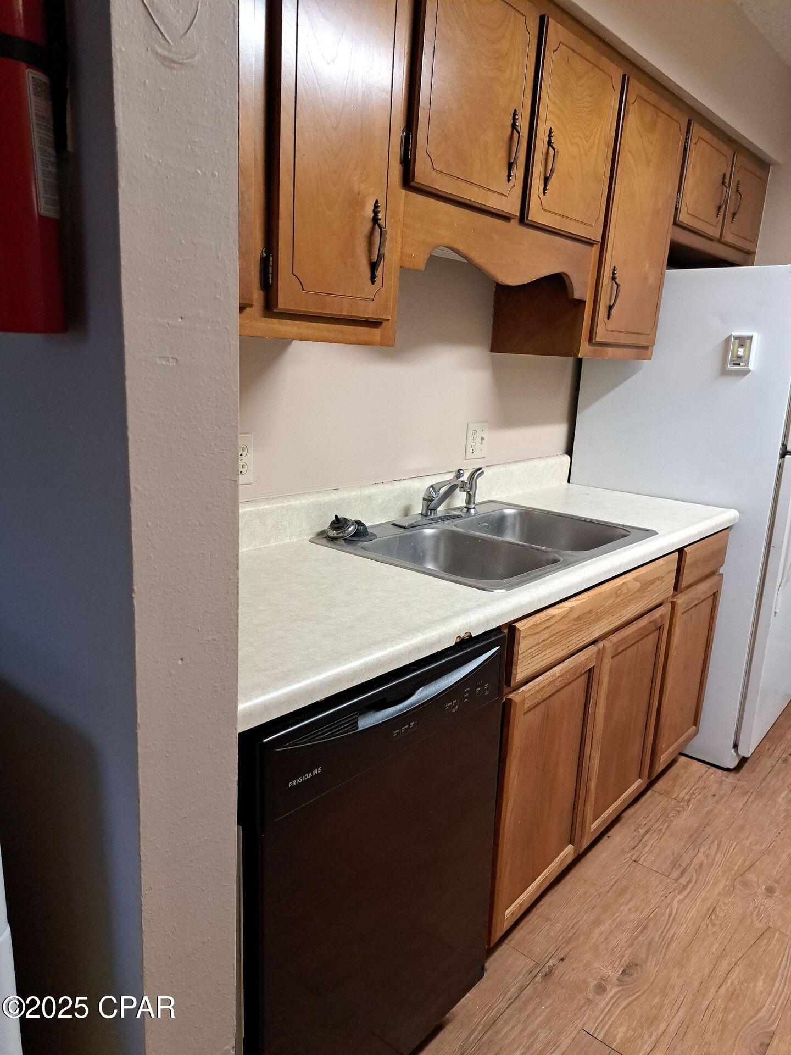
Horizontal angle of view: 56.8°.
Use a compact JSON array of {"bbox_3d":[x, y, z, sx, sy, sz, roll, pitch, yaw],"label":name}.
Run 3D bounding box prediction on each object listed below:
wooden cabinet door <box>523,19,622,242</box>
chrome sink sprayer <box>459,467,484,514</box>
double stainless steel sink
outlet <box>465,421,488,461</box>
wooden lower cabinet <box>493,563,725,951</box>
[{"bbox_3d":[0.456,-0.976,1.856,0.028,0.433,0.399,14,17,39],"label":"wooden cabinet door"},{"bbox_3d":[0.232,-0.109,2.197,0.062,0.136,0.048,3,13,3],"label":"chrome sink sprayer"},{"bbox_3d":[0.263,0.098,1.996,0.555,0.170,0.838,14,17,39],"label":"double stainless steel sink"},{"bbox_3d":[0.261,-0.279,2.355,0.007,0.115,0.115,14,17,39],"label":"outlet"},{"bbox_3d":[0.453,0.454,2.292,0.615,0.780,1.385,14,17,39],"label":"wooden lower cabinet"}]

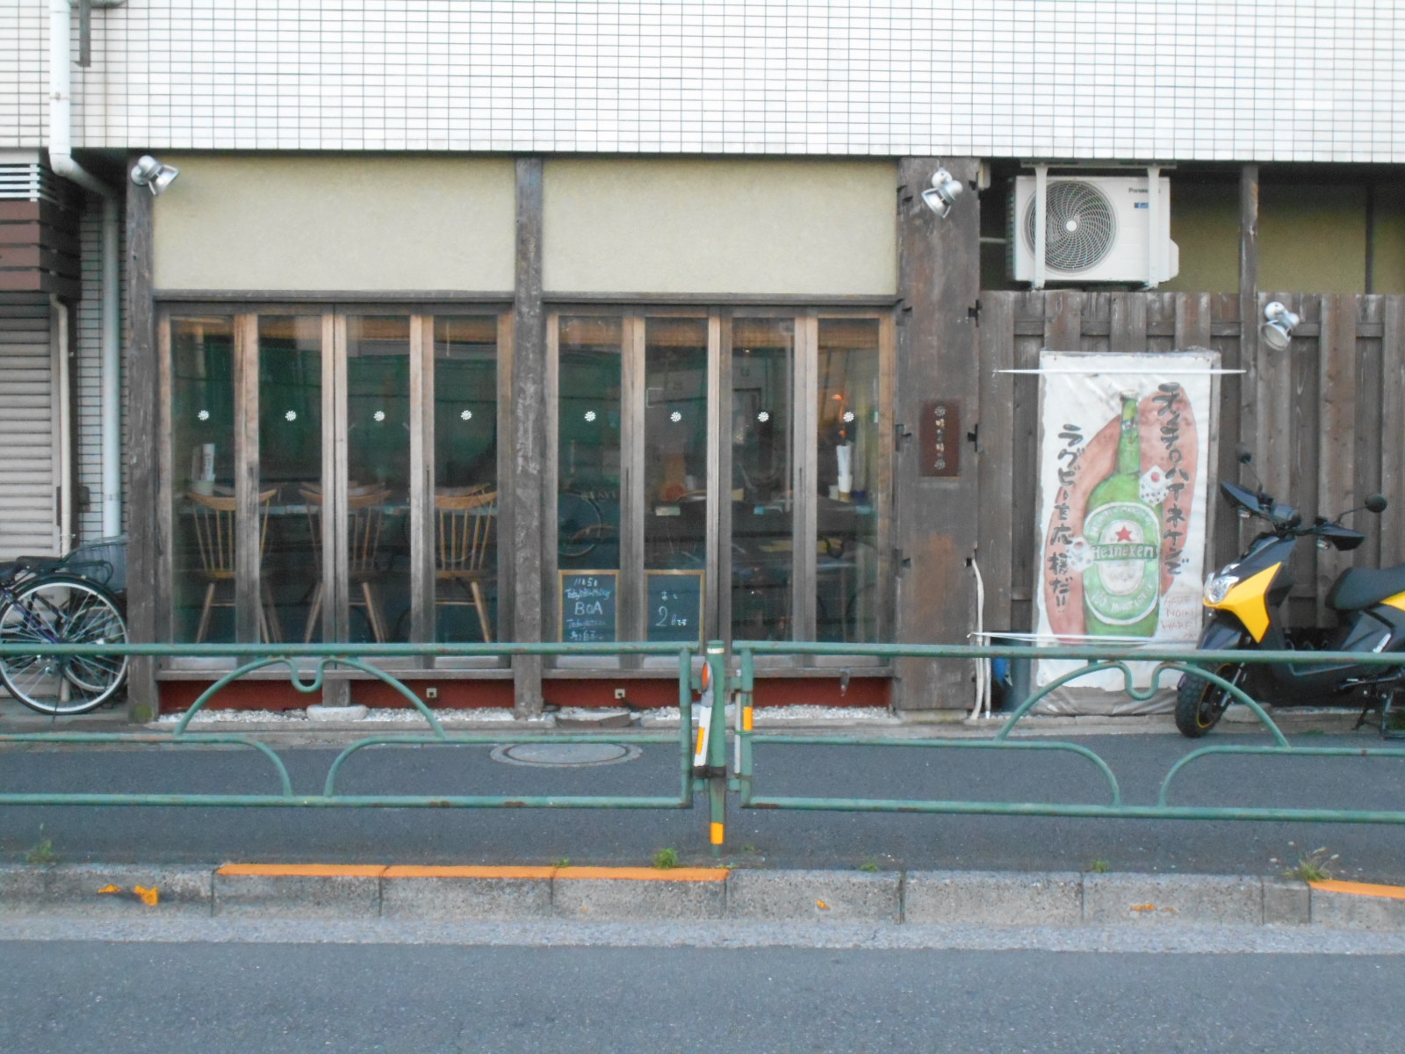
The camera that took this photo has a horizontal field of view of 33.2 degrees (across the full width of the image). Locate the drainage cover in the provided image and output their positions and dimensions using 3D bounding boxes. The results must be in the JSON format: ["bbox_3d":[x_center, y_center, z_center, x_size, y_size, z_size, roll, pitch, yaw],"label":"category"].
[{"bbox_3d":[-0.626,1.059,10.821,0.695,0.030,0.695,0,5,-5],"label":"drainage cover"}]

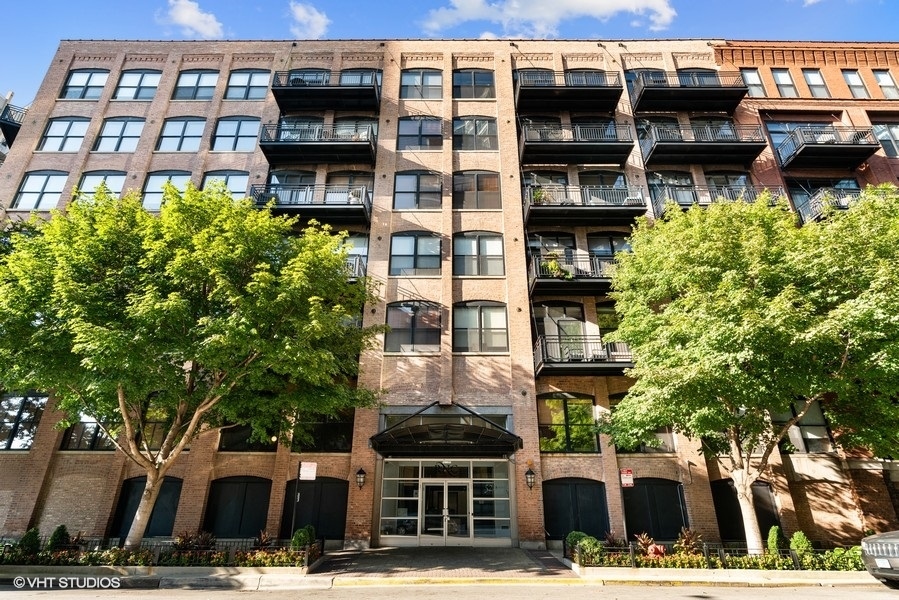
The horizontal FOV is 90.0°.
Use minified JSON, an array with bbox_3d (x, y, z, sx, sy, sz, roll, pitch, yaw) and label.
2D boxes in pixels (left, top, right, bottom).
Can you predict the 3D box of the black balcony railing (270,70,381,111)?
[{"bbox_3d":[-6.141,-10.515,22.689,4.990,1.188,1.461,0,-23,0],"label":"black balcony railing"}]

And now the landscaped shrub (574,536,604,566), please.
[{"bbox_3d":[3.644,6.451,11.598,0.680,0.622,0.680,0,-23,1],"label":"landscaped shrub"}]

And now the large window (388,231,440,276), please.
[{"bbox_3d":[-1.493,-2.095,20.059,2.335,2.319,0.150,0,-23,0],"label":"large window"}]

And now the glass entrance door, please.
[{"bbox_3d":[-0.119,7.664,16.144,1.839,2.113,0.100,0,-23,0],"label":"glass entrance door"}]

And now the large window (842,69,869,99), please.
[{"bbox_3d":[21.622,-11.493,23.896,0.903,2.089,0.150,0,-23,0],"label":"large window"}]

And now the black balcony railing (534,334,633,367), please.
[{"bbox_3d":[6.163,2.152,17.855,5.091,1.103,1.380,0,-23,0],"label":"black balcony railing"}]

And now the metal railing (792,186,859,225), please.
[{"bbox_3d":[17.771,-4.169,19.954,3.326,1.065,1.461,0,-23,0],"label":"metal railing"}]

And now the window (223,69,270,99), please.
[{"bbox_3d":[-10.796,-11.599,24.125,2.173,2.284,0.200,0,-23,1],"label":"window"}]

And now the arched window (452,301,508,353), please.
[{"bbox_3d":[1.358,1.160,19.669,2.392,2.380,0.200,0,-23,1],"label":"arched window"}]

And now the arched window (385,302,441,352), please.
[{"bbox_3d":[-1.545,1.159,19.694,2.378,2.380,0.200,0,-23,1],"label":"arched window"}]

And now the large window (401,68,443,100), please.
[{"bbox_3d":[-1.498,-11.564,24.010,2.310,2.207,0.150,0,-23,0],"label":"large window"}]

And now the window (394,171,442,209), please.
[{"bbox_3d":[-1.468,-5.250,21.361,2.246,2.229,0.200,0,-23,1],"label":"window"}]

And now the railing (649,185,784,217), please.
[{"bbox_3d":[12.332,-4.342,20.566,5.247,1.058,1.380,0,-23,0],"label":"railing"}]

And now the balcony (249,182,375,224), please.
[{"bbox_3d":[-6.102,-4.244,20.114,4.990,1.251,1.312,0,-23,1],"label":"balcony"}]

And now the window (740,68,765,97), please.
[{"bbox_3d":[16.975,-12.126,25.092,1.008,2.201,0.200,0,-23,1],"label":"window"}]

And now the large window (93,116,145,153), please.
[{"bbox_3d":[-17.528,-8.819,23.992,2.307,2.310,0.200,0,-23,1],"label":"large window"}]

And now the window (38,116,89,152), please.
[{"bbox_3d":[-20.487,-8.820,24.018,2.326,2.310,0.200,0,-23,1],"label":"window"}]

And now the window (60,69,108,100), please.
[{"bbox_3d":[-20.474,-12.083,25.378,2.326,2.279,0.200,0,-23,1],"label":"window"}]

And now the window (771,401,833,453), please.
[{"bbox_3d":[13.729,4.835,17.788,2.306,2.349,0.180,0,-23,0],"label":"window"}]

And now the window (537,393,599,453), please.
[{"bbox_3d":[4.703,4.835,17.807,2.344,2.339,0.180,0,-23,0],"label":"window"}]

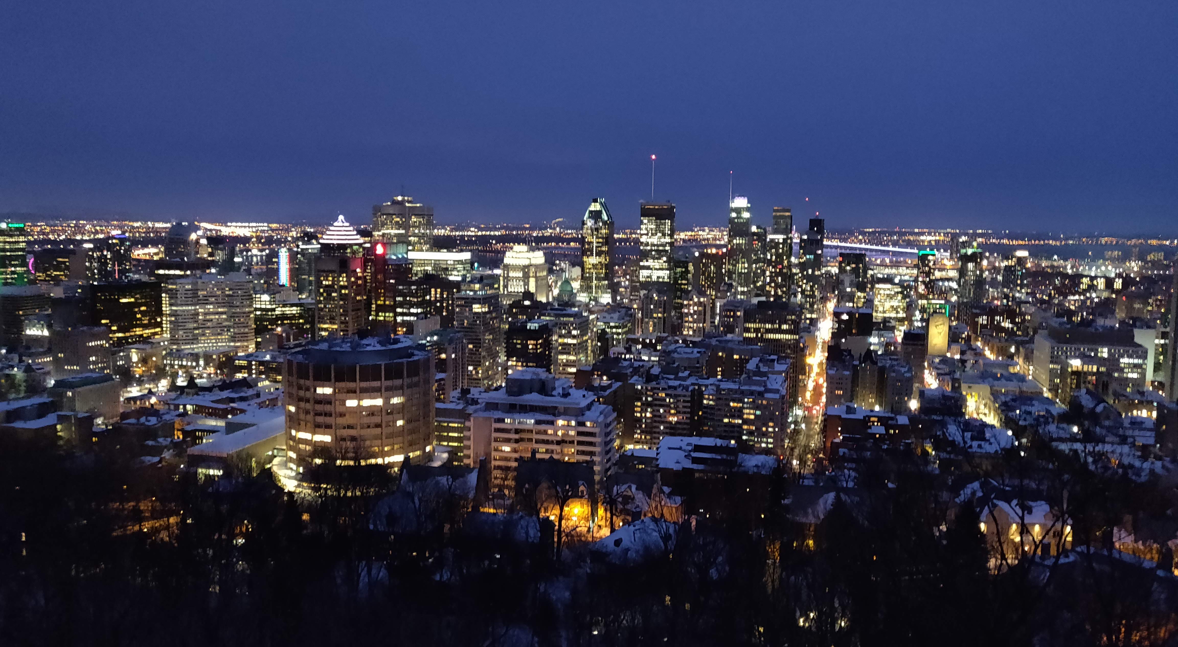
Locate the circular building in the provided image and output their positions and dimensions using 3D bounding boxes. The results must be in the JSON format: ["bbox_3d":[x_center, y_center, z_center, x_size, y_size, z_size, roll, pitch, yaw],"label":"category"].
[{"bbox_3d":[-79.550,25.400,294.740,50.000,40.000,50.000,-2,7,-15],"label":"circular building"}]

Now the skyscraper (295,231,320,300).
[{"bbox_3d":[-371.060,-49.510,1122.780,28.000,117.000,25.000,3,7,17],"label":"skyscraper"}]

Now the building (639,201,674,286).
[{"bbox_3d":[107.090,-96.880,1328.830,45.000,183.000,34.000,3,7,17],"label":"building"}]

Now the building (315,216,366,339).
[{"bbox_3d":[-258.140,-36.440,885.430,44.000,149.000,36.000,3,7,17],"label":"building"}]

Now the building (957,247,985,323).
[{"bbox_3d":[601.410,-59.410,1339.780,31.000,120.000,30.000,3,7,16],"label":"building"}]

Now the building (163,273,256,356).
[{"bbox_3d":[-382.560,-5.940,859.340,80.840,85.780,33.680,-3,8,-27],"label":"building"}]

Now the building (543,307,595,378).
[{"bbox_3d":[-17.850,23.890,733.300,32.000,70.000,34.000,3,7,17],"label":"building"}]

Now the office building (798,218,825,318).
[{"bbox_3d":[390.720,-97.160,1496.110,37.000,172.000,34.000,3,7,16],"label":"office building"}]

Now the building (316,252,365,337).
[{"bbox_3d":[-250.490,-12.480,859.200,41.000,106.000,30.000,3,7,17],"label":"building"}]

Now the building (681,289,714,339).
[{"bbox_3d":[109.330,5.540,860.130,27.000,79.000,26.000,3,7,17],"label":"building"}]

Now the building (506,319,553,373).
[{"bbox_3d":[-45.850,30.350,647.050,27.000,64.000,26.000,3,7,17],"label":"building"}]

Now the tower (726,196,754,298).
[{"bbox_3d":[267.690,-124.110,1503.090,38.000,199.000,38.000,3,7,16],"label":"tower"}]

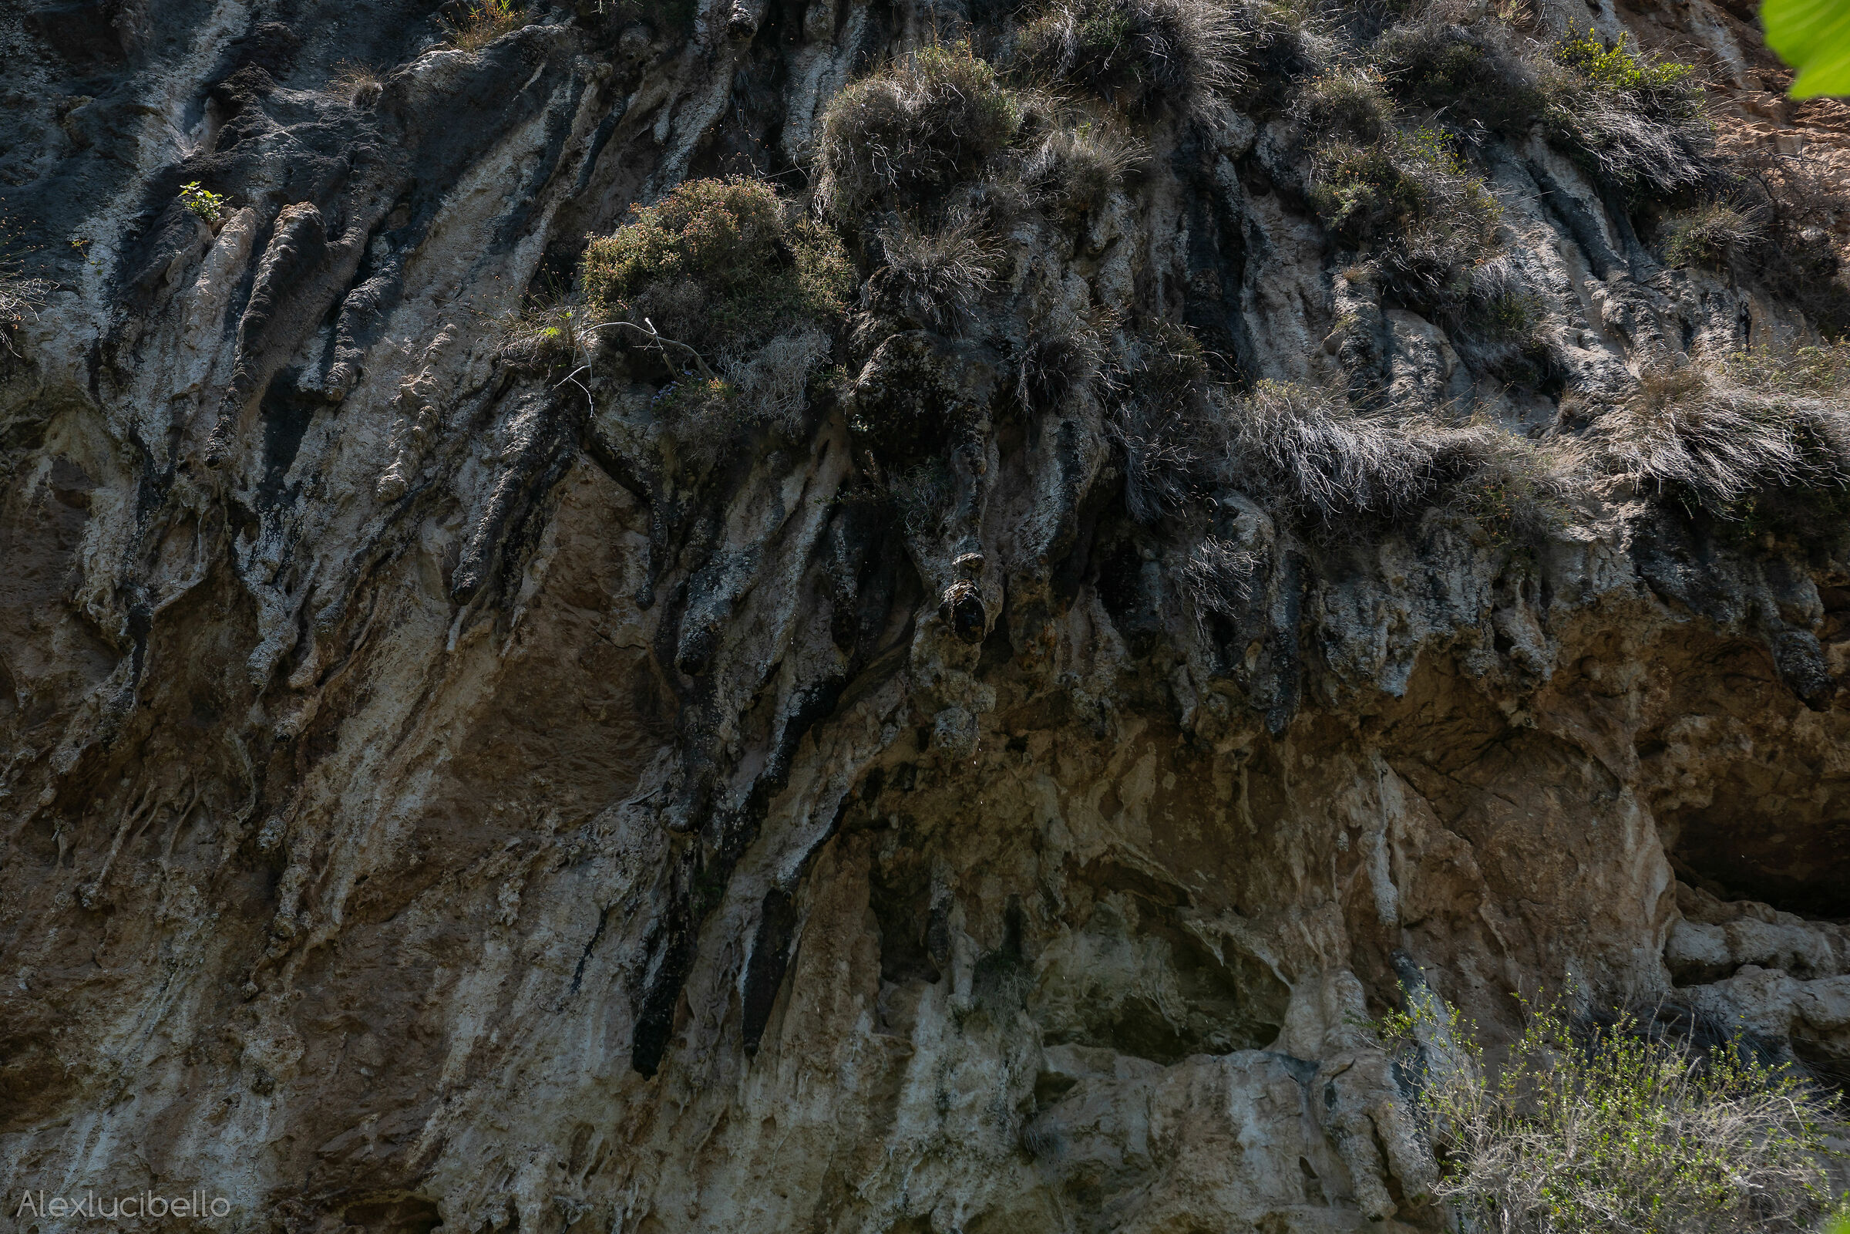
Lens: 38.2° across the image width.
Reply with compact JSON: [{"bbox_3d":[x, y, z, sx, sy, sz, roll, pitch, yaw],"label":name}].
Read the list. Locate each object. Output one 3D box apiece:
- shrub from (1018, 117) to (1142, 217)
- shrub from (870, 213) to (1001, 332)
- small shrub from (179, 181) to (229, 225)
[{"bbox_3d":[0.745,-2.151,12.800,0.578,0.454,0.450,0,-18,0],"label":"shrub"},{"bbox_3d":[0.047,-1.597,12.400,0.592,0.523,0.480,0,-18,0],"label":"shrub"},{"bbox_3d":[-3.456,-1.981,12.800,0.235,0.197,0.190,0,-18,0],"label":"small shrub"}]

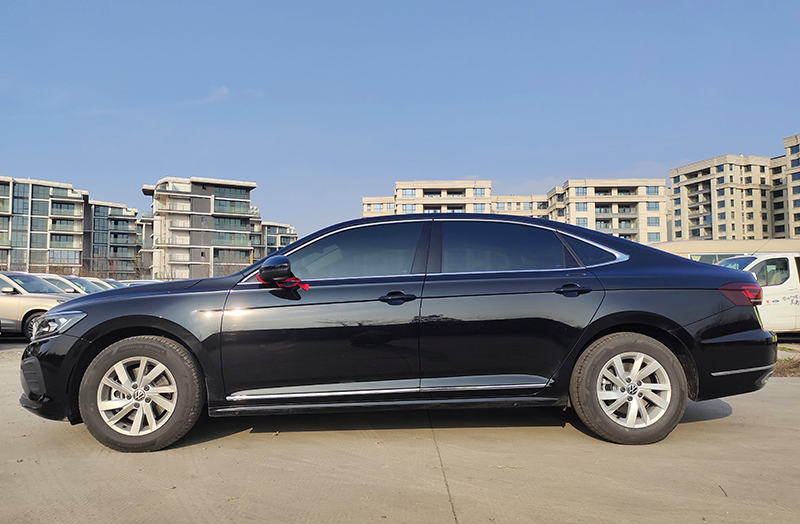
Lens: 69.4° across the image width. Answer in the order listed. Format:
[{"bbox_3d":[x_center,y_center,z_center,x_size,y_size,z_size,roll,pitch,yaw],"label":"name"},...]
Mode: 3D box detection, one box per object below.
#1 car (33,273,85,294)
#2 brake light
[{"bbox_3d":[-8.900,1.083,15.195,4.650,1.580,1.850,0,-4,-2],"label":"car"},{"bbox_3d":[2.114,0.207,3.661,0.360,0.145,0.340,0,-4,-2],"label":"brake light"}]

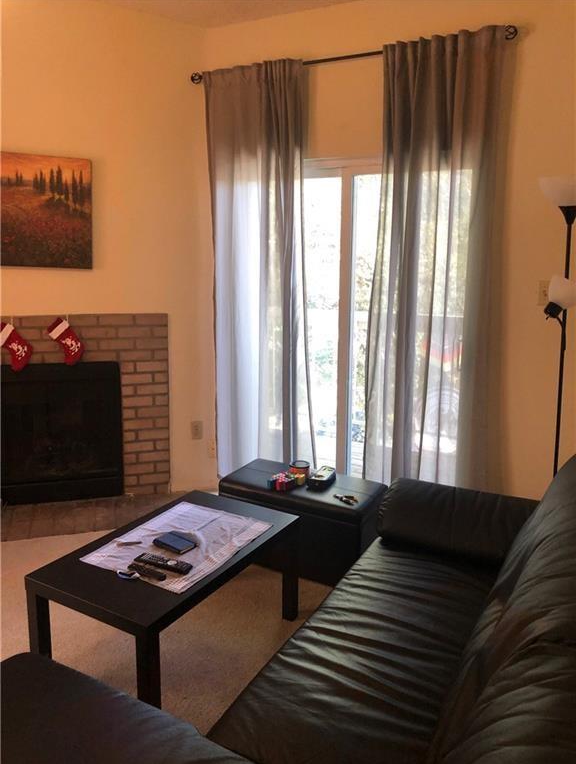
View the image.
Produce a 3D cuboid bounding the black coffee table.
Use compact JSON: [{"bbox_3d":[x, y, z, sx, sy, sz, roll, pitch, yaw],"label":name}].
[{"bbox_3d":[-0.417,0.827,2.370,0.550,0.450,0.900,7,13,30],"label":"black coffee table"}]

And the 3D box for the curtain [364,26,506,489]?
[{"bbox_3d":[0.731,-0.428,3.105,0.684,2.415,0.120,6,13,27],"label":"curtain"}]

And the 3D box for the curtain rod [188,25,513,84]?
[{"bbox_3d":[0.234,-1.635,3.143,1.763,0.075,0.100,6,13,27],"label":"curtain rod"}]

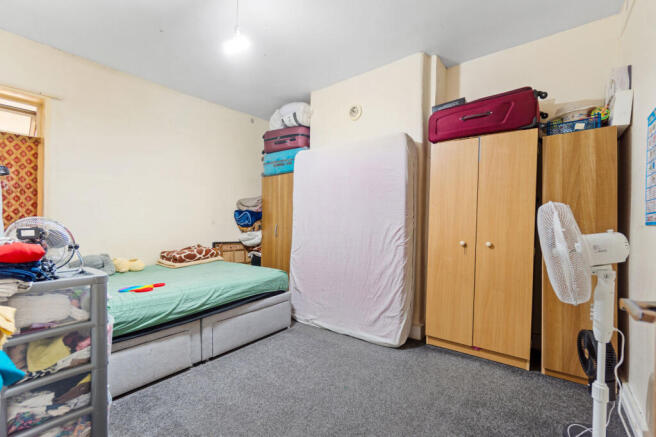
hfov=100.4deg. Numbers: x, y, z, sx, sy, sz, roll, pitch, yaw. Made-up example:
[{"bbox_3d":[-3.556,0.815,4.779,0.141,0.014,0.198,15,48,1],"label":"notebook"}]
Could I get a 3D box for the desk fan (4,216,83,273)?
[{"bbox_3d":[-1.360,0.130,1.290,0.320,0.275,0.180,0,0,-20],"label":"desk fan"}]

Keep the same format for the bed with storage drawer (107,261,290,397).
[{"bbox_3d":[-1.528,0.860,2.575,1.370,0.580,1.930,0,0,40],"label":"bed with storage drawer"}]

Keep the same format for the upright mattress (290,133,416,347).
[{"bbox_3d":[0.210,0.192,2.969,1.350,1.930,0.230,0,-3,37],"label":"upright mattress"}]

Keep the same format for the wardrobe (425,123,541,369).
[{"bbox_3d":[1.377,0.235,2.472,0.760,1.830,0.500,2,1,35],"label":"wardrobe"}]

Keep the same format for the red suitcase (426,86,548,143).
[{"bbox_3d":[1.379,-0.815,2.412,0.820,0.280,0.480,0,0,35],"label":"red suitcase"}]

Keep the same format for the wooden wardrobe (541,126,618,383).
[{"bbox_3d":[1.886,0.270,2.110,0.395,1.757,0.500,0,0,35],"label":"wooden wardrobe"}]

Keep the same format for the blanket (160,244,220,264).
[{"bbox_3d":[-1.684,0.440,3.378,0.340,0.180,0.600,0,0,40],"label":"blanket"}]

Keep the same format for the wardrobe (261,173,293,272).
[{"bbox_3d":[-0.530,0.260,4.030,0.720,1.780,0.500,0,0,38],"label":"wardrobe"}]

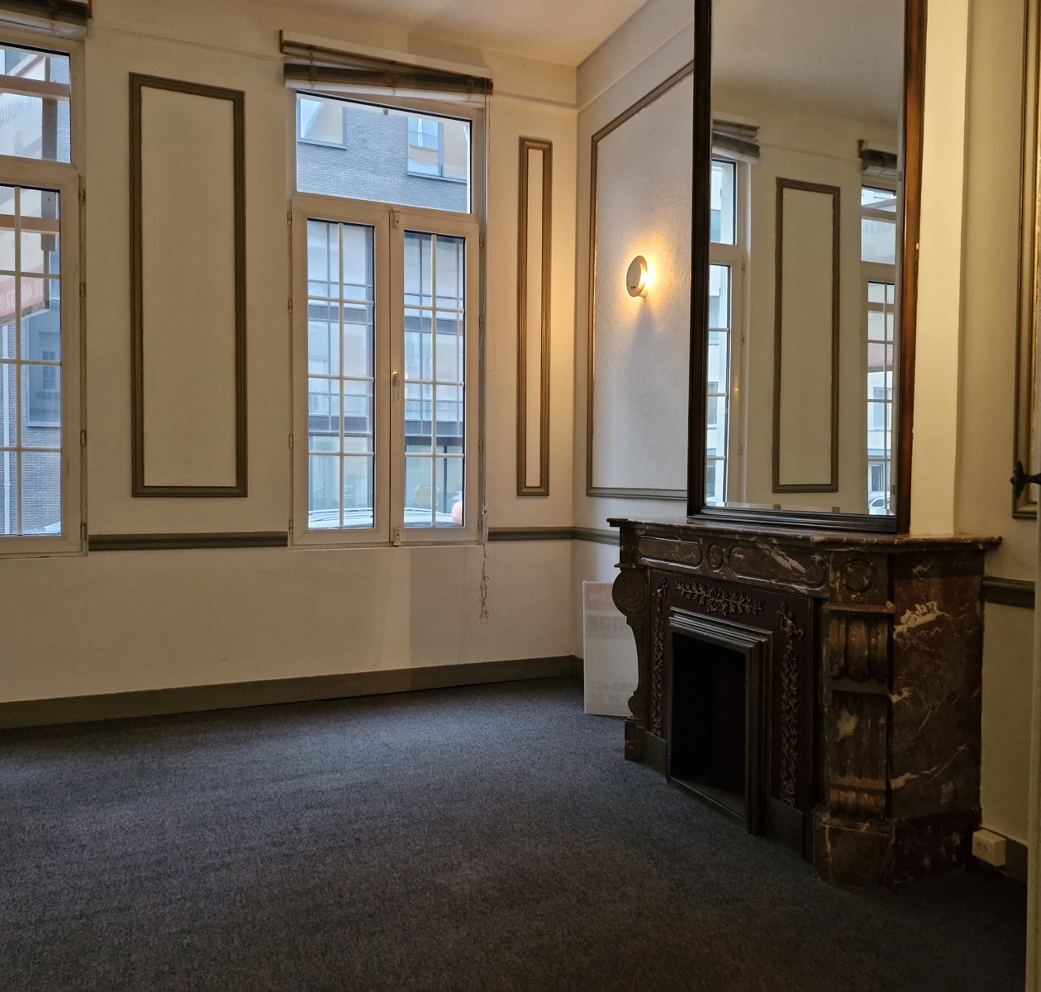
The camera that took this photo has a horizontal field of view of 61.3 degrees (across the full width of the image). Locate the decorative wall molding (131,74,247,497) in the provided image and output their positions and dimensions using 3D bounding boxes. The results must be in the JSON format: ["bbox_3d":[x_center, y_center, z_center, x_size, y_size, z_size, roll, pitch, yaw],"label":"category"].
[{"bbox_3d":[-1.683,-1.046,4.479,0.547,2.107,0.030,0,2,-24],"label":"decorative wall molding"}]

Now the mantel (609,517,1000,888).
[{"bbox_3d":[0.915,0.642,3.356,0.644,1.056,1.522,0,2,-24],"label":"mantel"}]

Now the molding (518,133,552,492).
[{"bbox_3d":[0.096,-1.058,5.254,0.219,2.124,0.030,0,2,-24],"label":"molding"}]

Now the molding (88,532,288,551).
[{"bbox_3d":[-1.684,0.234,4.517,0.960,0.077,0.030,0,2,-24],"label":"molding"}]

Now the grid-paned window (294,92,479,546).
[{"bbox_3d":[-0.730,-0.968,4.940,1.100,2.487,0.090,0,2,-24],"label":"grid-paned window"}]

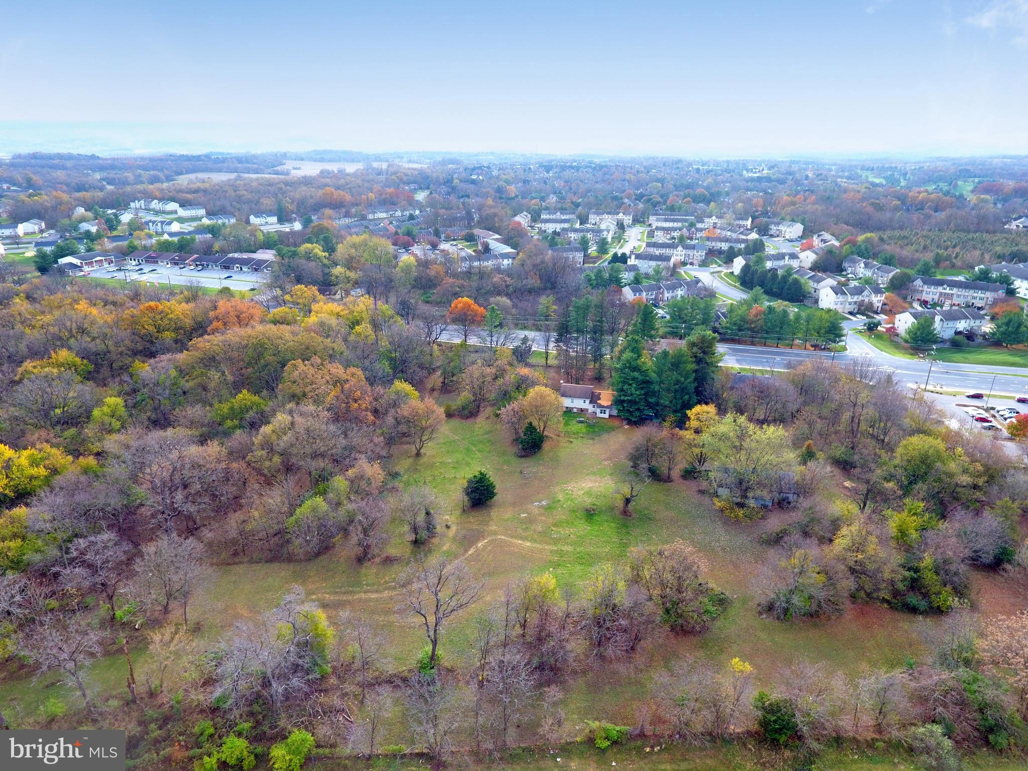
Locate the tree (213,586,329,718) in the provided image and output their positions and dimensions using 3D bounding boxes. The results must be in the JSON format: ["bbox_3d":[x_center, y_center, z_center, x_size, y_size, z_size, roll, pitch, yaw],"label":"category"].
[{"bbox_3d":[-30.600,34.500,75.630,13.460,17.600,10.680,-11,24,-26],"label":"tree"}]

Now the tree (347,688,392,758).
[{"bbox_3d":[-18.233,43.146,75.226,5.700,10.800,5.700,0,21,0],"label":"tree"}]

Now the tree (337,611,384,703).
[{"bbox_3d":[-20.980,37.520,81.110,6.130,14.990,5.820,0,21,0],"label":"tree"}]

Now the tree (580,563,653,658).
[{"bbox_3d":[15.309,35.156,90.561,10.800,14.500,10.800,0,21,0],"label":"tree"}]

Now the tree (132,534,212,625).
[{"bbox_3d":[-55.110,31.610,95.020,12.720,15.850,12.080,0,21,0],"label":"tree"}]

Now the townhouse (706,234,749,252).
[{"bbox_3d":[149.150,-97.840,414.920,26.970,10.700,11.000,8,23,19],"label":"townhouse"}]

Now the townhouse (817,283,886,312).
[{"bbox_3d":[157.690,-40.830,277.320,24.350,10.890,10.990,-2,22,-5],"label":"townhouse"}]

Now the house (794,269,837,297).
[{"bbox_3d":[151.117,-51.644,299.253,9.300,10.000,21.500,-4,22,-11],"label":"house"}]

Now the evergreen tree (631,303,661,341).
[{"bbox_3d":[51.020,-24.820,229.470,9.800,14.870,9.800,0,22,0],"label":"evergreen tree"}]

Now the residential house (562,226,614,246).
[{"bbox_3d":[57.544,-119.333,468.729,38.000,10.500,10.000,7,22,16],"label":"residential house"}]

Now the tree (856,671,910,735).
[{"bbox_3d":[48.430,41.570,77.460,6.980,10.110,6.630,0,21,0],"label":"tree"}]

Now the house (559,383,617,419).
[{"bbox_3d":[22.759,3.682,175.072,17.200,7.500,10.000,4,22,10],"label":"house"}]

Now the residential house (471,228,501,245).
[{"bbox_3d":[-21.370,-118.887,473.350,10.700,8.300,40.000,-9,23,-21],"label":"residential house"}]

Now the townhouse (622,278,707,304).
[{"bbox_3d":[75.680,-46.740,297.970,42.000,9.800,11.000,-8,23,-20],"label":"townhouse"}]

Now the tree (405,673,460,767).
[{"bbox_3d":[-9.510,39.420,69.180,6.180,13.140,6.090,-4,22,-10],"label":"tree"}]

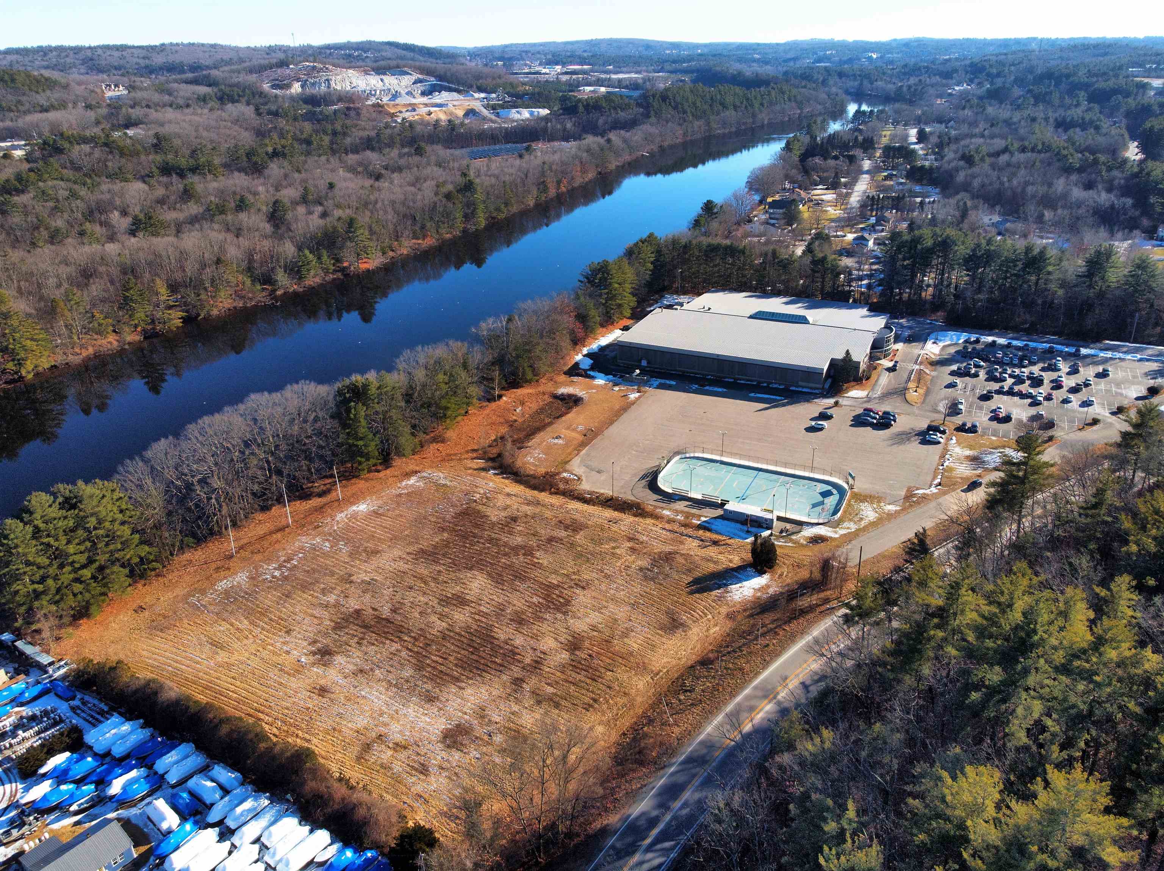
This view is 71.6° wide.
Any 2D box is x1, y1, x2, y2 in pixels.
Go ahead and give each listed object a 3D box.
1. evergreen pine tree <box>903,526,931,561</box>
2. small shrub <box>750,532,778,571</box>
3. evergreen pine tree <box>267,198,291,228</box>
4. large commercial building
[{"bbox_3d":[71.225,23.086,171.295,5.100,7.400,5.100,0,26,0],"label":"evergreen pine tree"},{"bbox_3d":[38.763,24.320,172.030,5.300,8.000,5.300,0,26,0],"label":"small shrub"},{"bbox_3d":[-171.524,-125.194,461.112,11.500,19.000,11.500,0,26,0],"label":"evergreen pine tree"},{"bbox_3d":[68.019,-38.648,300.743,86.000,10.000,79.000,11,28,22],"label":"large commercial building"}]

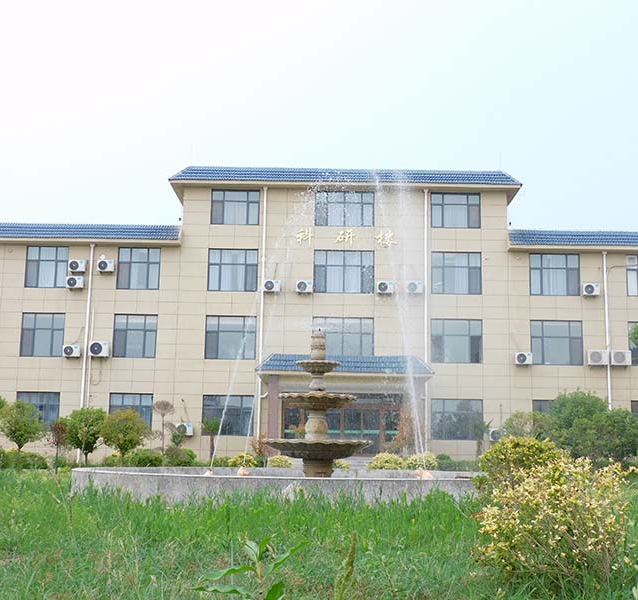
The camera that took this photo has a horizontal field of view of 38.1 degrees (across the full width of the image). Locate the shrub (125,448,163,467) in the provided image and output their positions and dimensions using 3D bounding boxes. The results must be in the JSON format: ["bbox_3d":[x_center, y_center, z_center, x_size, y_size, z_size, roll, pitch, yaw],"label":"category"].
[{"bbox_3d":[-7.368,6.696,39.020,1.608,0.843,1.500,1,-10,1],"label":"shrub"}]

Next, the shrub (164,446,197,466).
[{"bbox_3d":[-5.715,6.505,38.014,1.374,0.908,1.237,1,-9,1],"label":"shrub"}]

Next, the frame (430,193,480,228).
[{"bbox_3d":[6.949,-4.512,46.846,2.479,1.816,0.100,1,-10,1],"label":"frame"}]

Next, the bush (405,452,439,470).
[{"bbox_3d":[3.926,6.282,35.408,1.324,0.833,1.258,1,-9,1],"label":"bush"}]

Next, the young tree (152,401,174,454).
[{"bbox_3d":[-6.955,5.889,40.692,0.880,2.919,0.850,1,-9,1],"label":"young tree"}]

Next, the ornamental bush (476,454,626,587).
[{"bbox_3d":[1.750,1.652,6.900,1.071,0.910,1.000,1,-10,1],"label":"ornamental bush"}]

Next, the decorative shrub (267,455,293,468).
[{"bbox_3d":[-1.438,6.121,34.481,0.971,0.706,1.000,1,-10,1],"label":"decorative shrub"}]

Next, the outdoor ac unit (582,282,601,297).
[{"bbox_3d":[13.495,-0.524,45.738,0.780,0.550,0.300,1,-10,1],"label":"outdoor ac unit"}]

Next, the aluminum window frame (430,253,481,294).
[{"bbox_3d":[6.643,-1.302,44.722,2.426,2.048,0.110,1,-9,1],"label":"aluminum window frame"}]

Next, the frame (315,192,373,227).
[{"bbox_3d":[1.290,-4.564,46.414,2.976,1.770,0.120,1,-9,1],"label":"frame"}]

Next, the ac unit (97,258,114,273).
[{"bbox_3d":[-10.279,-1.615,44.745,0.793,0.571,0.300,1,-10,1],"label":"ac unit"}]

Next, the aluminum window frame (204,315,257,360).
[{"bbox_3d":[-4.366,1.887,45.958,2.506,2.136,0.100,1,-10,1],"label":"aluminum window frame"}]

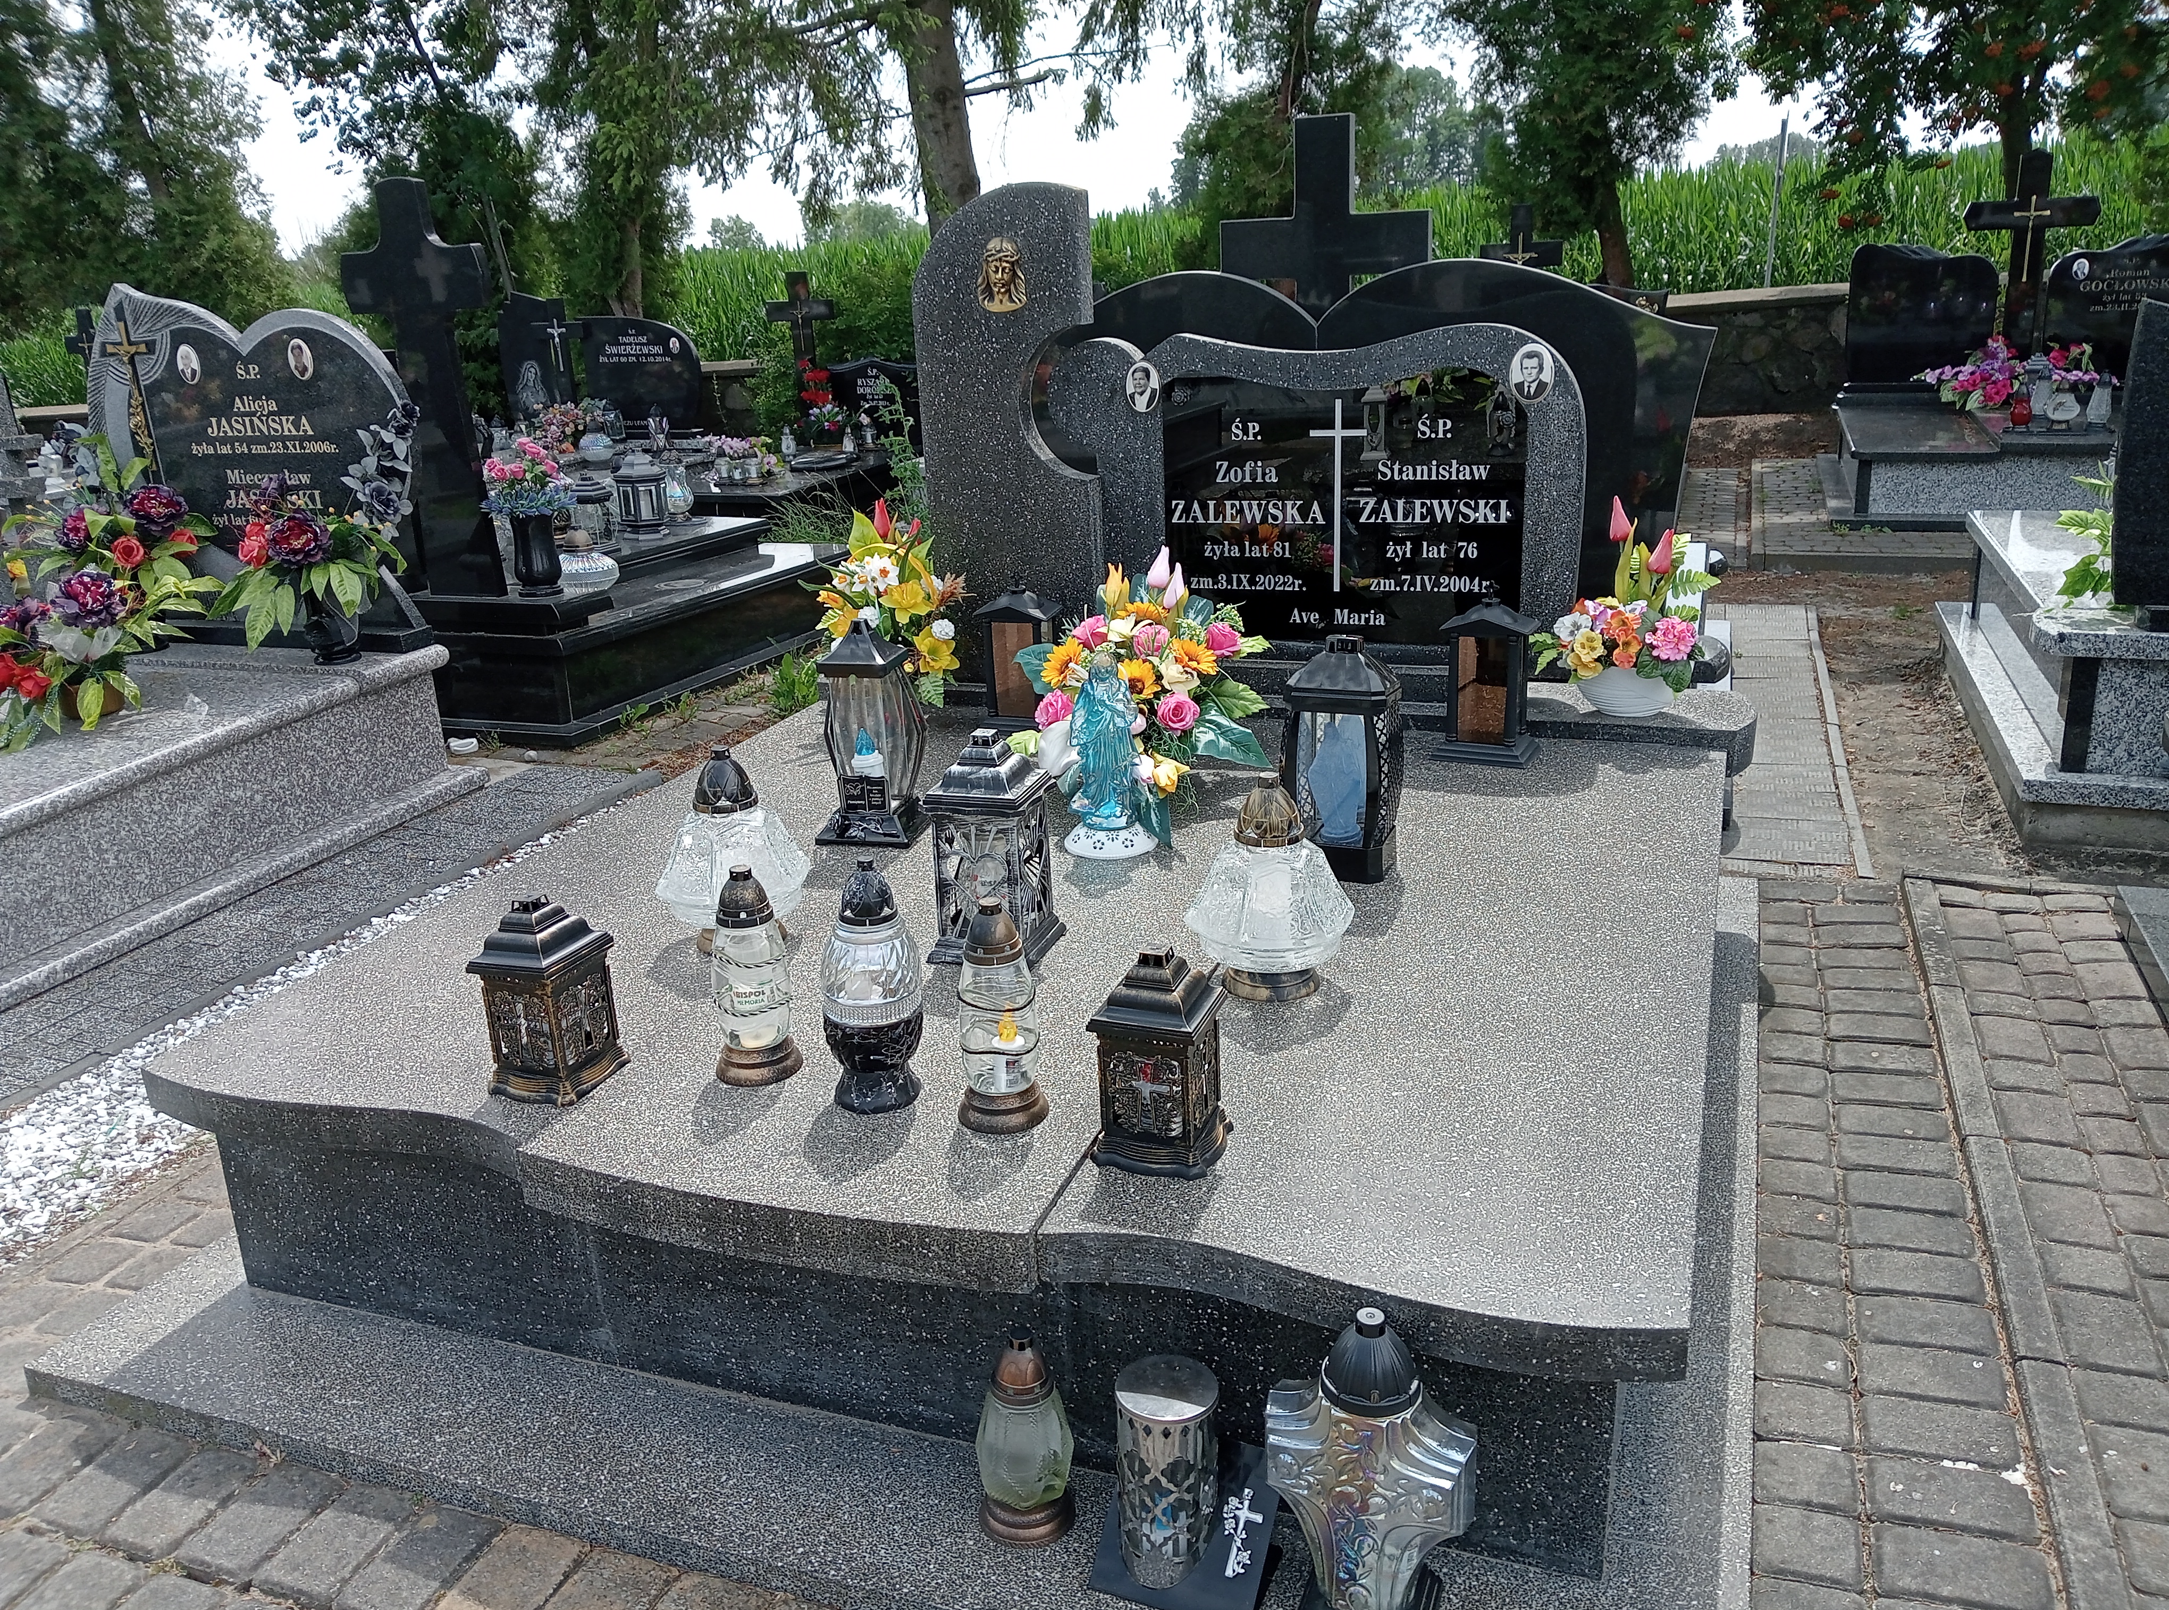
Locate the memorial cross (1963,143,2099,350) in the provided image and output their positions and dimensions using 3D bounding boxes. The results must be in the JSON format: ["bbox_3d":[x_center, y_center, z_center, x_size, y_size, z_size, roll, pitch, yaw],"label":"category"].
[{"bbox_3d":[4.558,-2.598,8.495,0.588,1.083,0.098,5,19,19],"label":"memorial cross"}]

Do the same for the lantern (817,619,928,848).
[{"bbox_3d":[-0.379,-0.143,3.212,0.180,0.401,0.180,2,19,12],"label":"lantern"}]

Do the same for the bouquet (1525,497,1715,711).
[{"bbox_3d":[1.044,-0.383,3.393,0.338,0.409,0.274,5,19,19],"label":"bouquet"}]

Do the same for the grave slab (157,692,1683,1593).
[{"bbox_3d":[-0.003,0.290,3.015,2.020,0.322,2.090,5,20,20],"label":"grave slab"}]

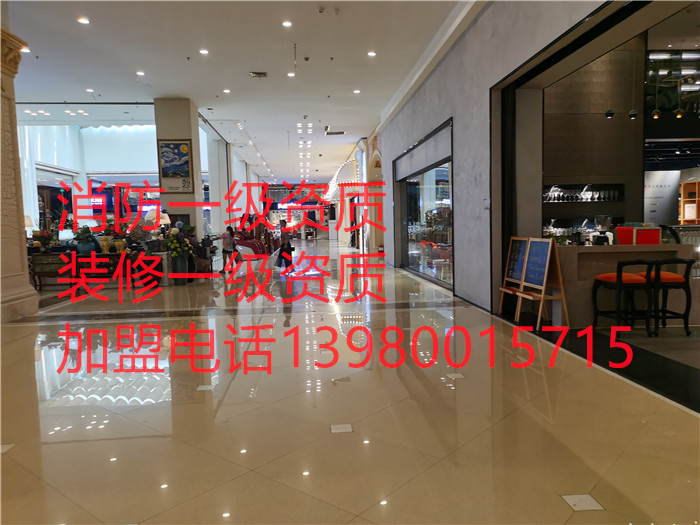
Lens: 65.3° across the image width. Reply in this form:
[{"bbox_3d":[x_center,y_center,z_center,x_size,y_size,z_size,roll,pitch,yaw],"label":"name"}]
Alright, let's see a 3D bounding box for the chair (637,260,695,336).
[{"bbox_3d":[3.969,0.420,6.910,0.490,0.930,0.530,-1,4,1],"label":"chair"}]

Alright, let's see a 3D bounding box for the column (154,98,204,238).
[{"bbox_3d":[-5.201,-2.264,16.927,1.028,5.197,1.320,-2,4,-4],"label":"column"}]

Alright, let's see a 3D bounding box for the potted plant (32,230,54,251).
[{"bbox_3d":[-7.694,-0.546,13.706,0.480,0.515,0.440,-2,4,-5],"label":"potted plant"}]

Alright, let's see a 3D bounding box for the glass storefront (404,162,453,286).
[{"bbox_3d":[1.943,-0.982,14.325,0.150,2.750,5.900,-2,4,-5],"label":"glass storefront"}]

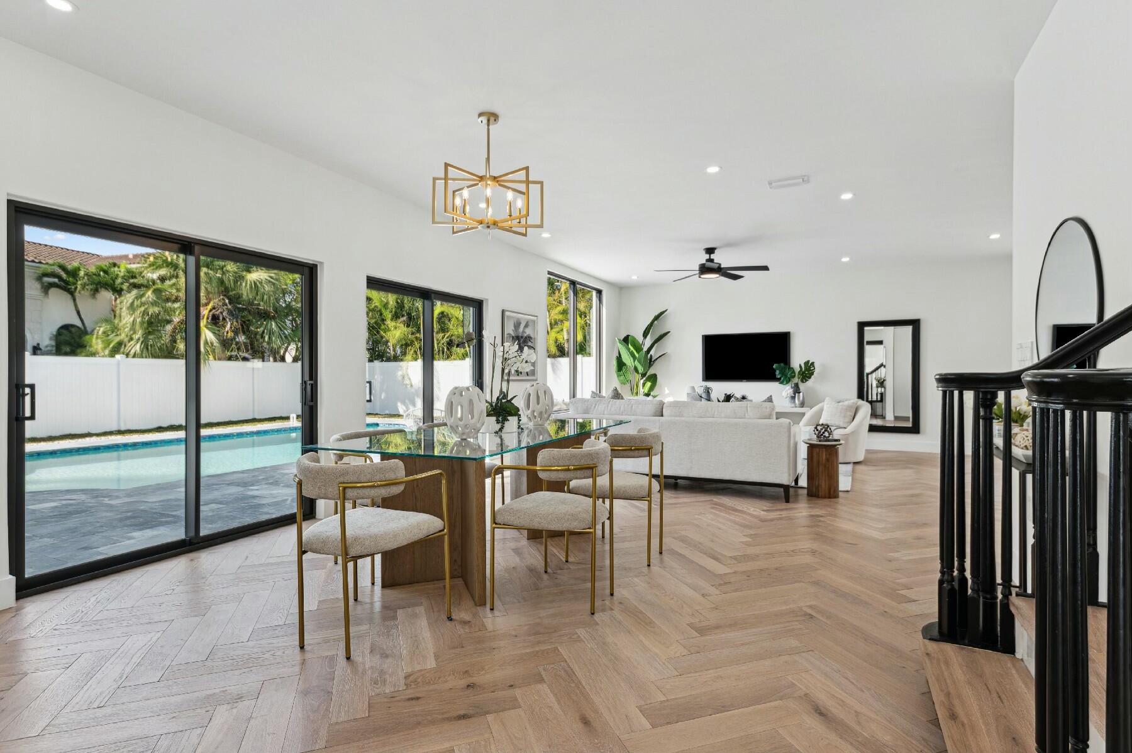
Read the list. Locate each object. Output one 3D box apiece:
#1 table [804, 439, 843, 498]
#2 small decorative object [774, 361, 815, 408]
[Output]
[{"bbox_3d":[2.489,0.898,5.465,0.367,0.523,0.367,0,0,26],"label":"table"},{"bbox_3d":[3.678,0.113,9.109,0.615,0.763,0.377,0,0,26],"label":"small decorative object"}]

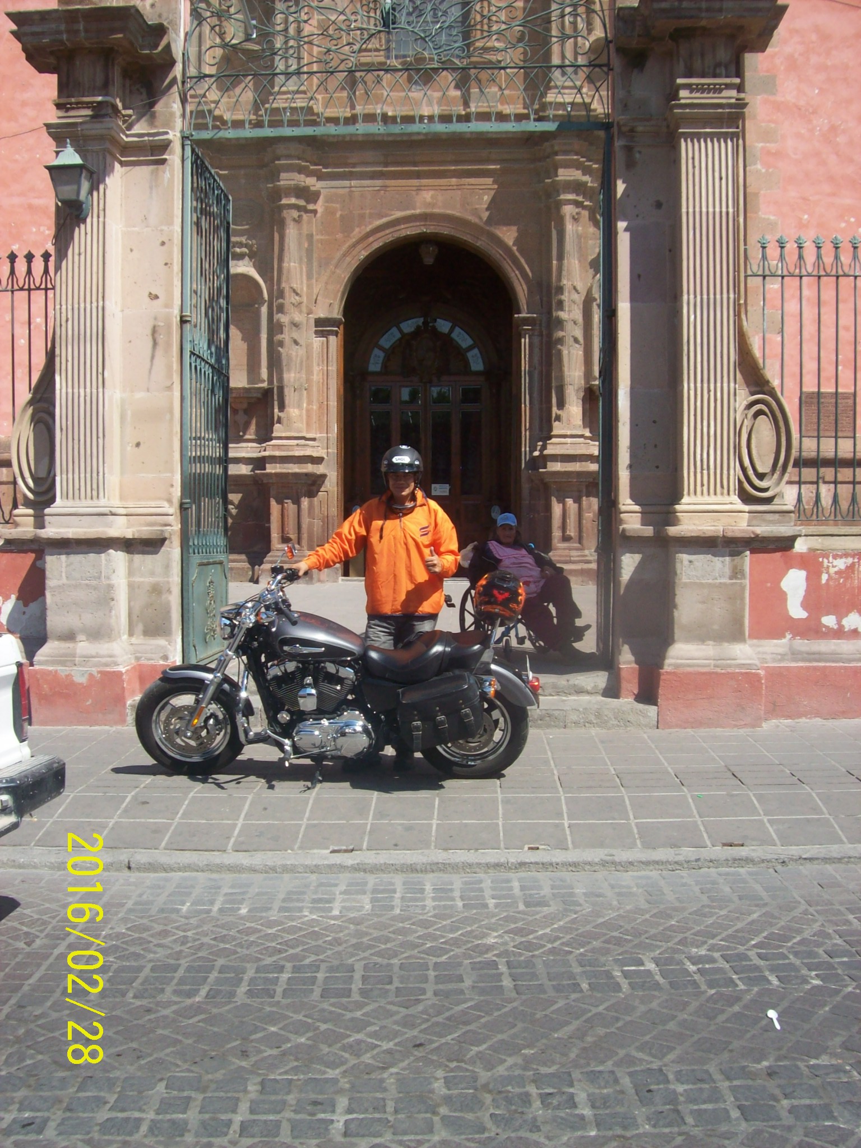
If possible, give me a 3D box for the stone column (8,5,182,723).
[{"bbox_3d":[-2.180,-1.317,8.109,1.020,4.600,0.850,0,3,1],"label":"stone column"}]

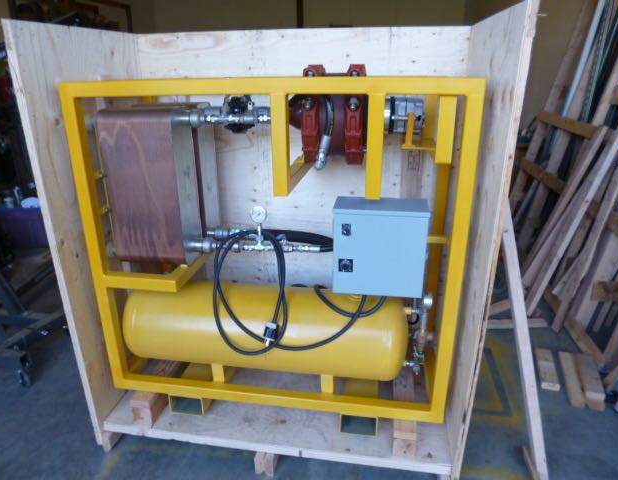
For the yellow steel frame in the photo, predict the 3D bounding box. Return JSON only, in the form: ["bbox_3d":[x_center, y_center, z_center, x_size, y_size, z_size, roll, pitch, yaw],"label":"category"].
[{"bbox_3d":[-0.125,-0.011,1.984,1.480,1.338,0.613,3,20,9],"label":"yellow steel frame"}]

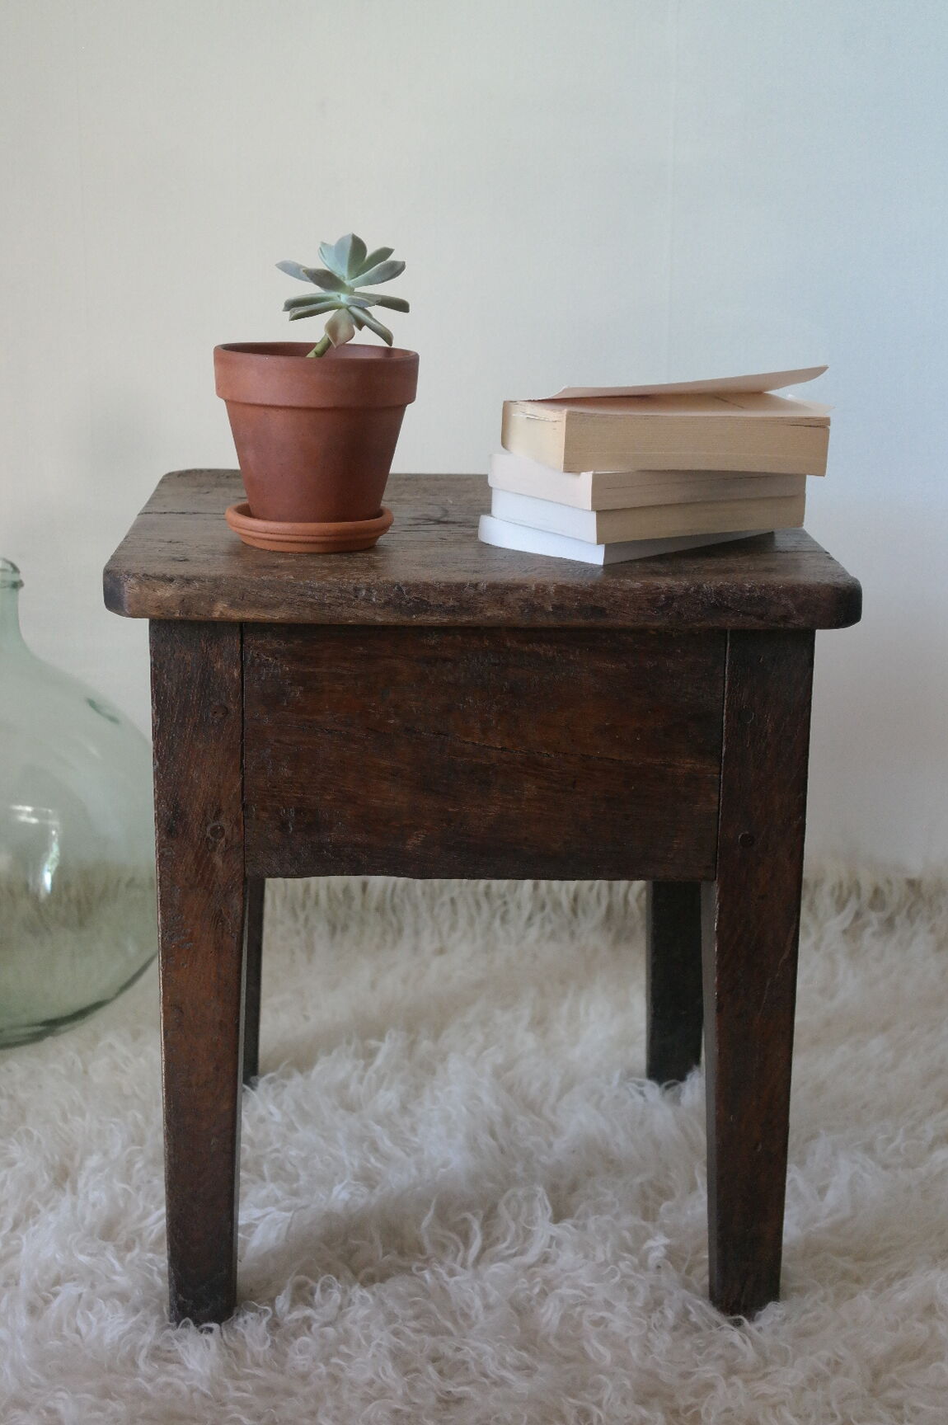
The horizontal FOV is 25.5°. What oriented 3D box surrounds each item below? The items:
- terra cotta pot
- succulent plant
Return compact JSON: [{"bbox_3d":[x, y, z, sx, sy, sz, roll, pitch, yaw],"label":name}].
[{"bbox_3d":[-0.109,-0.187,1.457,0.140,0.128,0.140,1,15,0],"label":"terra cotta pot"},{"bbox_3d":[-0.090,-0.284,1.450,0.089,0.092,0.088,1,15,0],"label":"succulent plant"}]

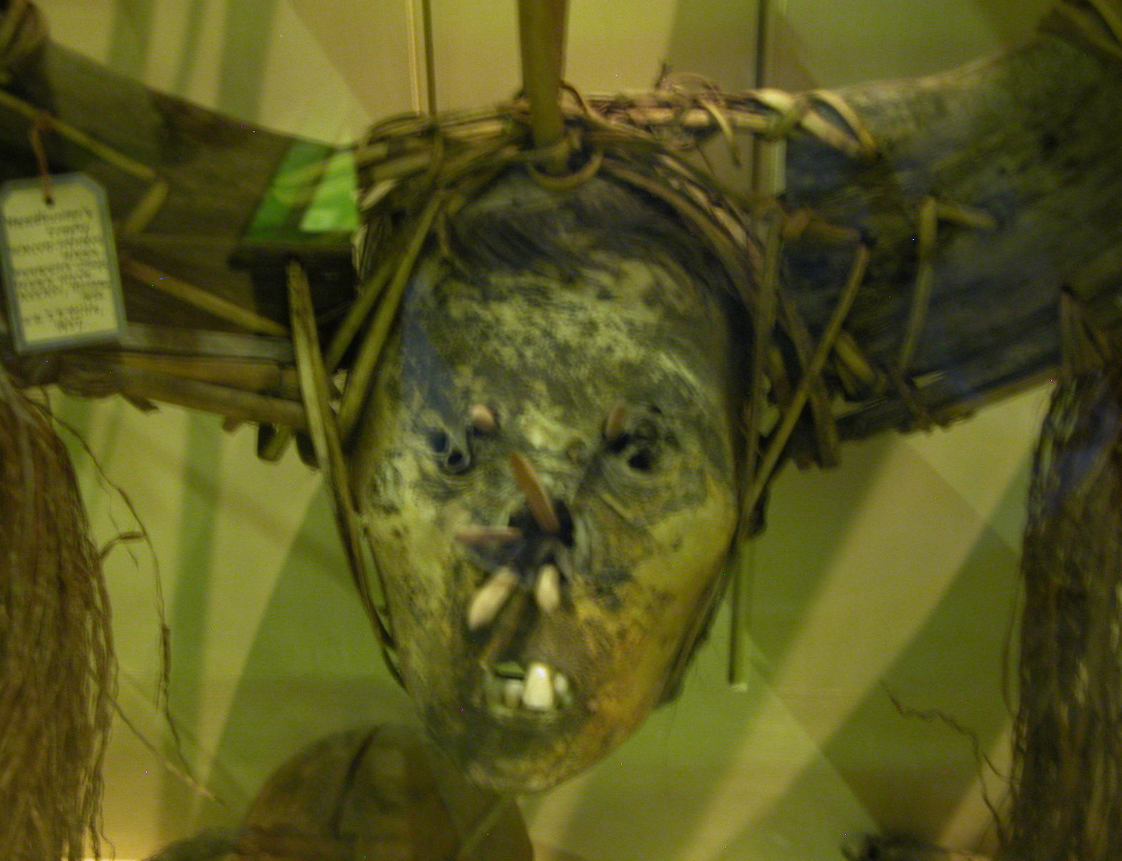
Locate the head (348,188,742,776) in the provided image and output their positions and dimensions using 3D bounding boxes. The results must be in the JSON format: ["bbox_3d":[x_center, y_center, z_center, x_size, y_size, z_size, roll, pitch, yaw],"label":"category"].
[{"bbox_3d":[-0.005,0.018,0.655,0.141,0.222,0.160,3,5,3],"label":"head"}]

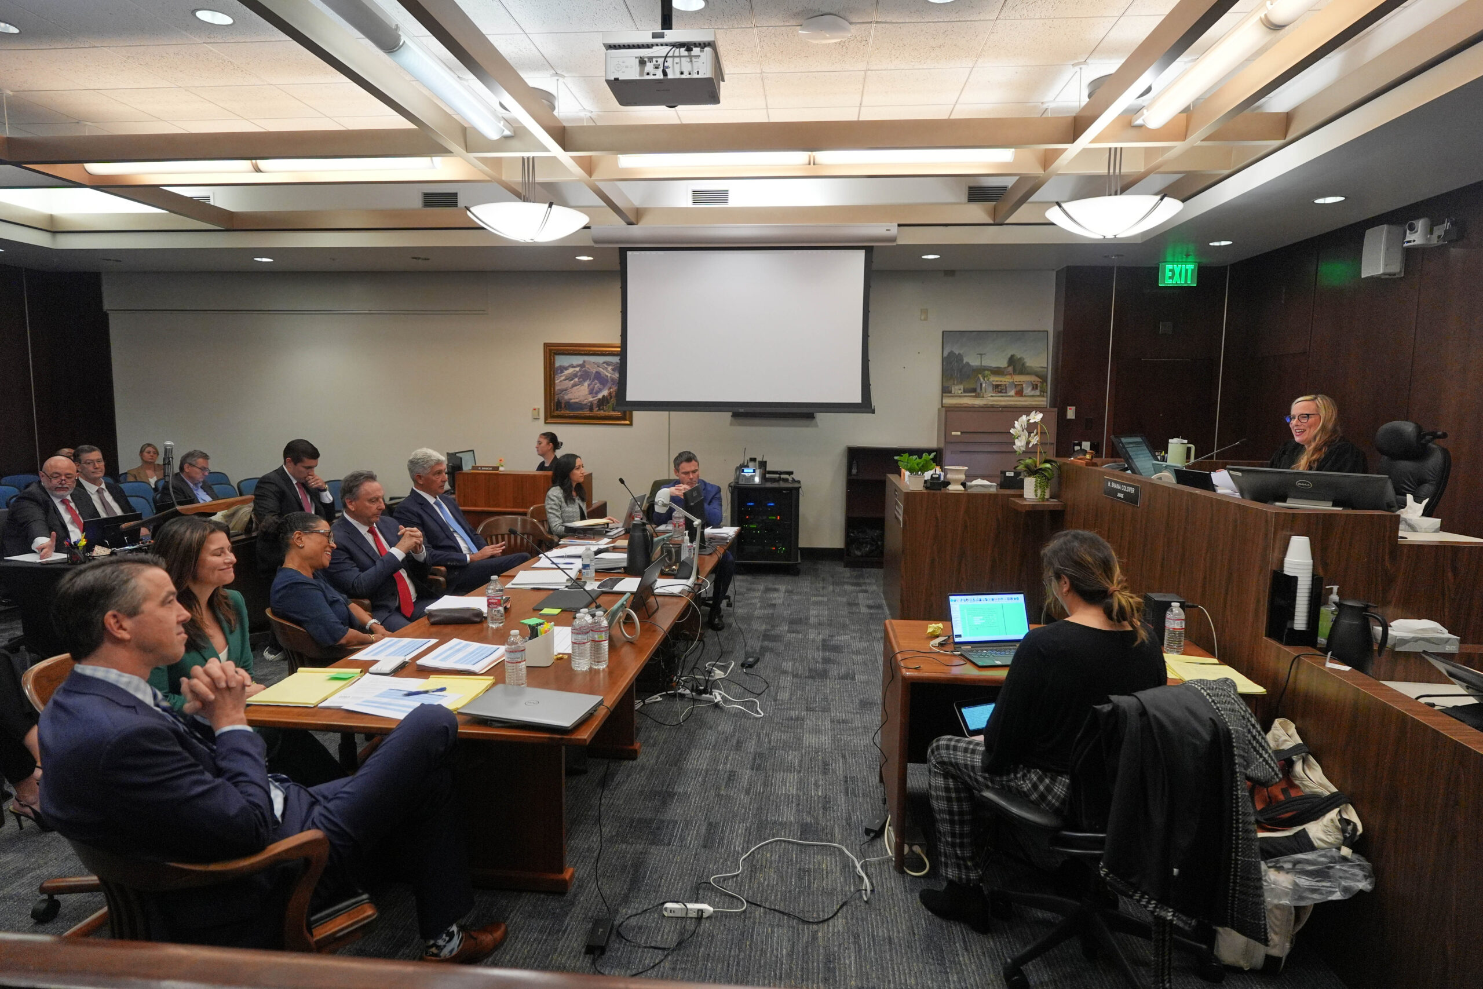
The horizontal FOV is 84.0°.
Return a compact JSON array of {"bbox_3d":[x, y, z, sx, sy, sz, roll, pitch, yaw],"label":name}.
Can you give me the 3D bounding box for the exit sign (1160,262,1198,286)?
[{"bbox_3d":[4.234,-2.117,7.960,0.340,0.205,0.030,1,6,5],"label":"exit sign"}]

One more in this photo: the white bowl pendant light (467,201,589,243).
[{"bbox_3d":[-1.401,-1.754,5.440,0.770,0.165,0.770,1,6,5],"label":"white bowl pendant light"}]

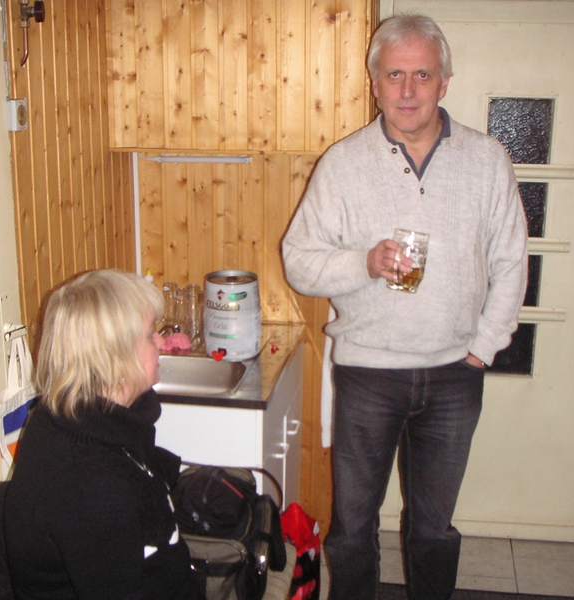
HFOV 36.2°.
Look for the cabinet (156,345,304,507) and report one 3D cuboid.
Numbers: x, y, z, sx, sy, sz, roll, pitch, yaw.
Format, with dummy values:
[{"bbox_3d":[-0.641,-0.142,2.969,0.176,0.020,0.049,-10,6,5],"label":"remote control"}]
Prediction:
[{"bbox_3d":[-0.298,0.590,2.785,0.590,0.840,0.830,2,12,8],"label":"cabinet"}]

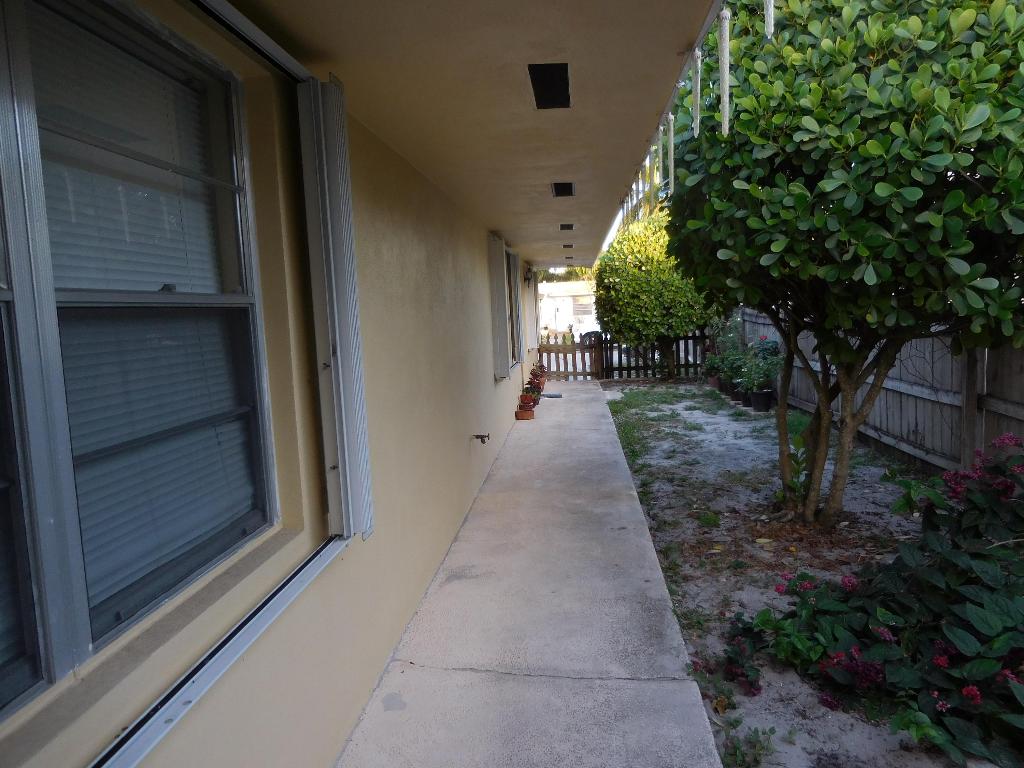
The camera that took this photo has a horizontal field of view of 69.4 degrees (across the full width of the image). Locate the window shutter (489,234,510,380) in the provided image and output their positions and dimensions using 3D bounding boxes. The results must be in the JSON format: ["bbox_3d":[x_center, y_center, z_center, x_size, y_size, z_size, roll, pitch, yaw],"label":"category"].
[{"bbox_3d":[-0.115,-0.812,7.816,0.158,1.483,0.294,-2,6,5],"label":"window shutter"}]

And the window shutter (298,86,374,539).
[{"bbox_3d":[-0.586,-0.230,2.466,0.120,1.510,0.135,-2,6,5],"label":"window shutter"}]

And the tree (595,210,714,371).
[{"bbox_3d":[2.799,-1.688,14.517,2.349,3.284,2.400,-2,6,5],"label":"tree"}]

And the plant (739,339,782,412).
[{"bbox_3d":[3.489,-0.121,10.382,0.620,1.007,0.620,-2,6,5],"label":"plant"}]

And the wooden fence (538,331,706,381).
[{"bbox_3d":[2.230,-0.576,15.085,3.470,1.010,0.100,-2,6,5],"label":"wooden fence"}]

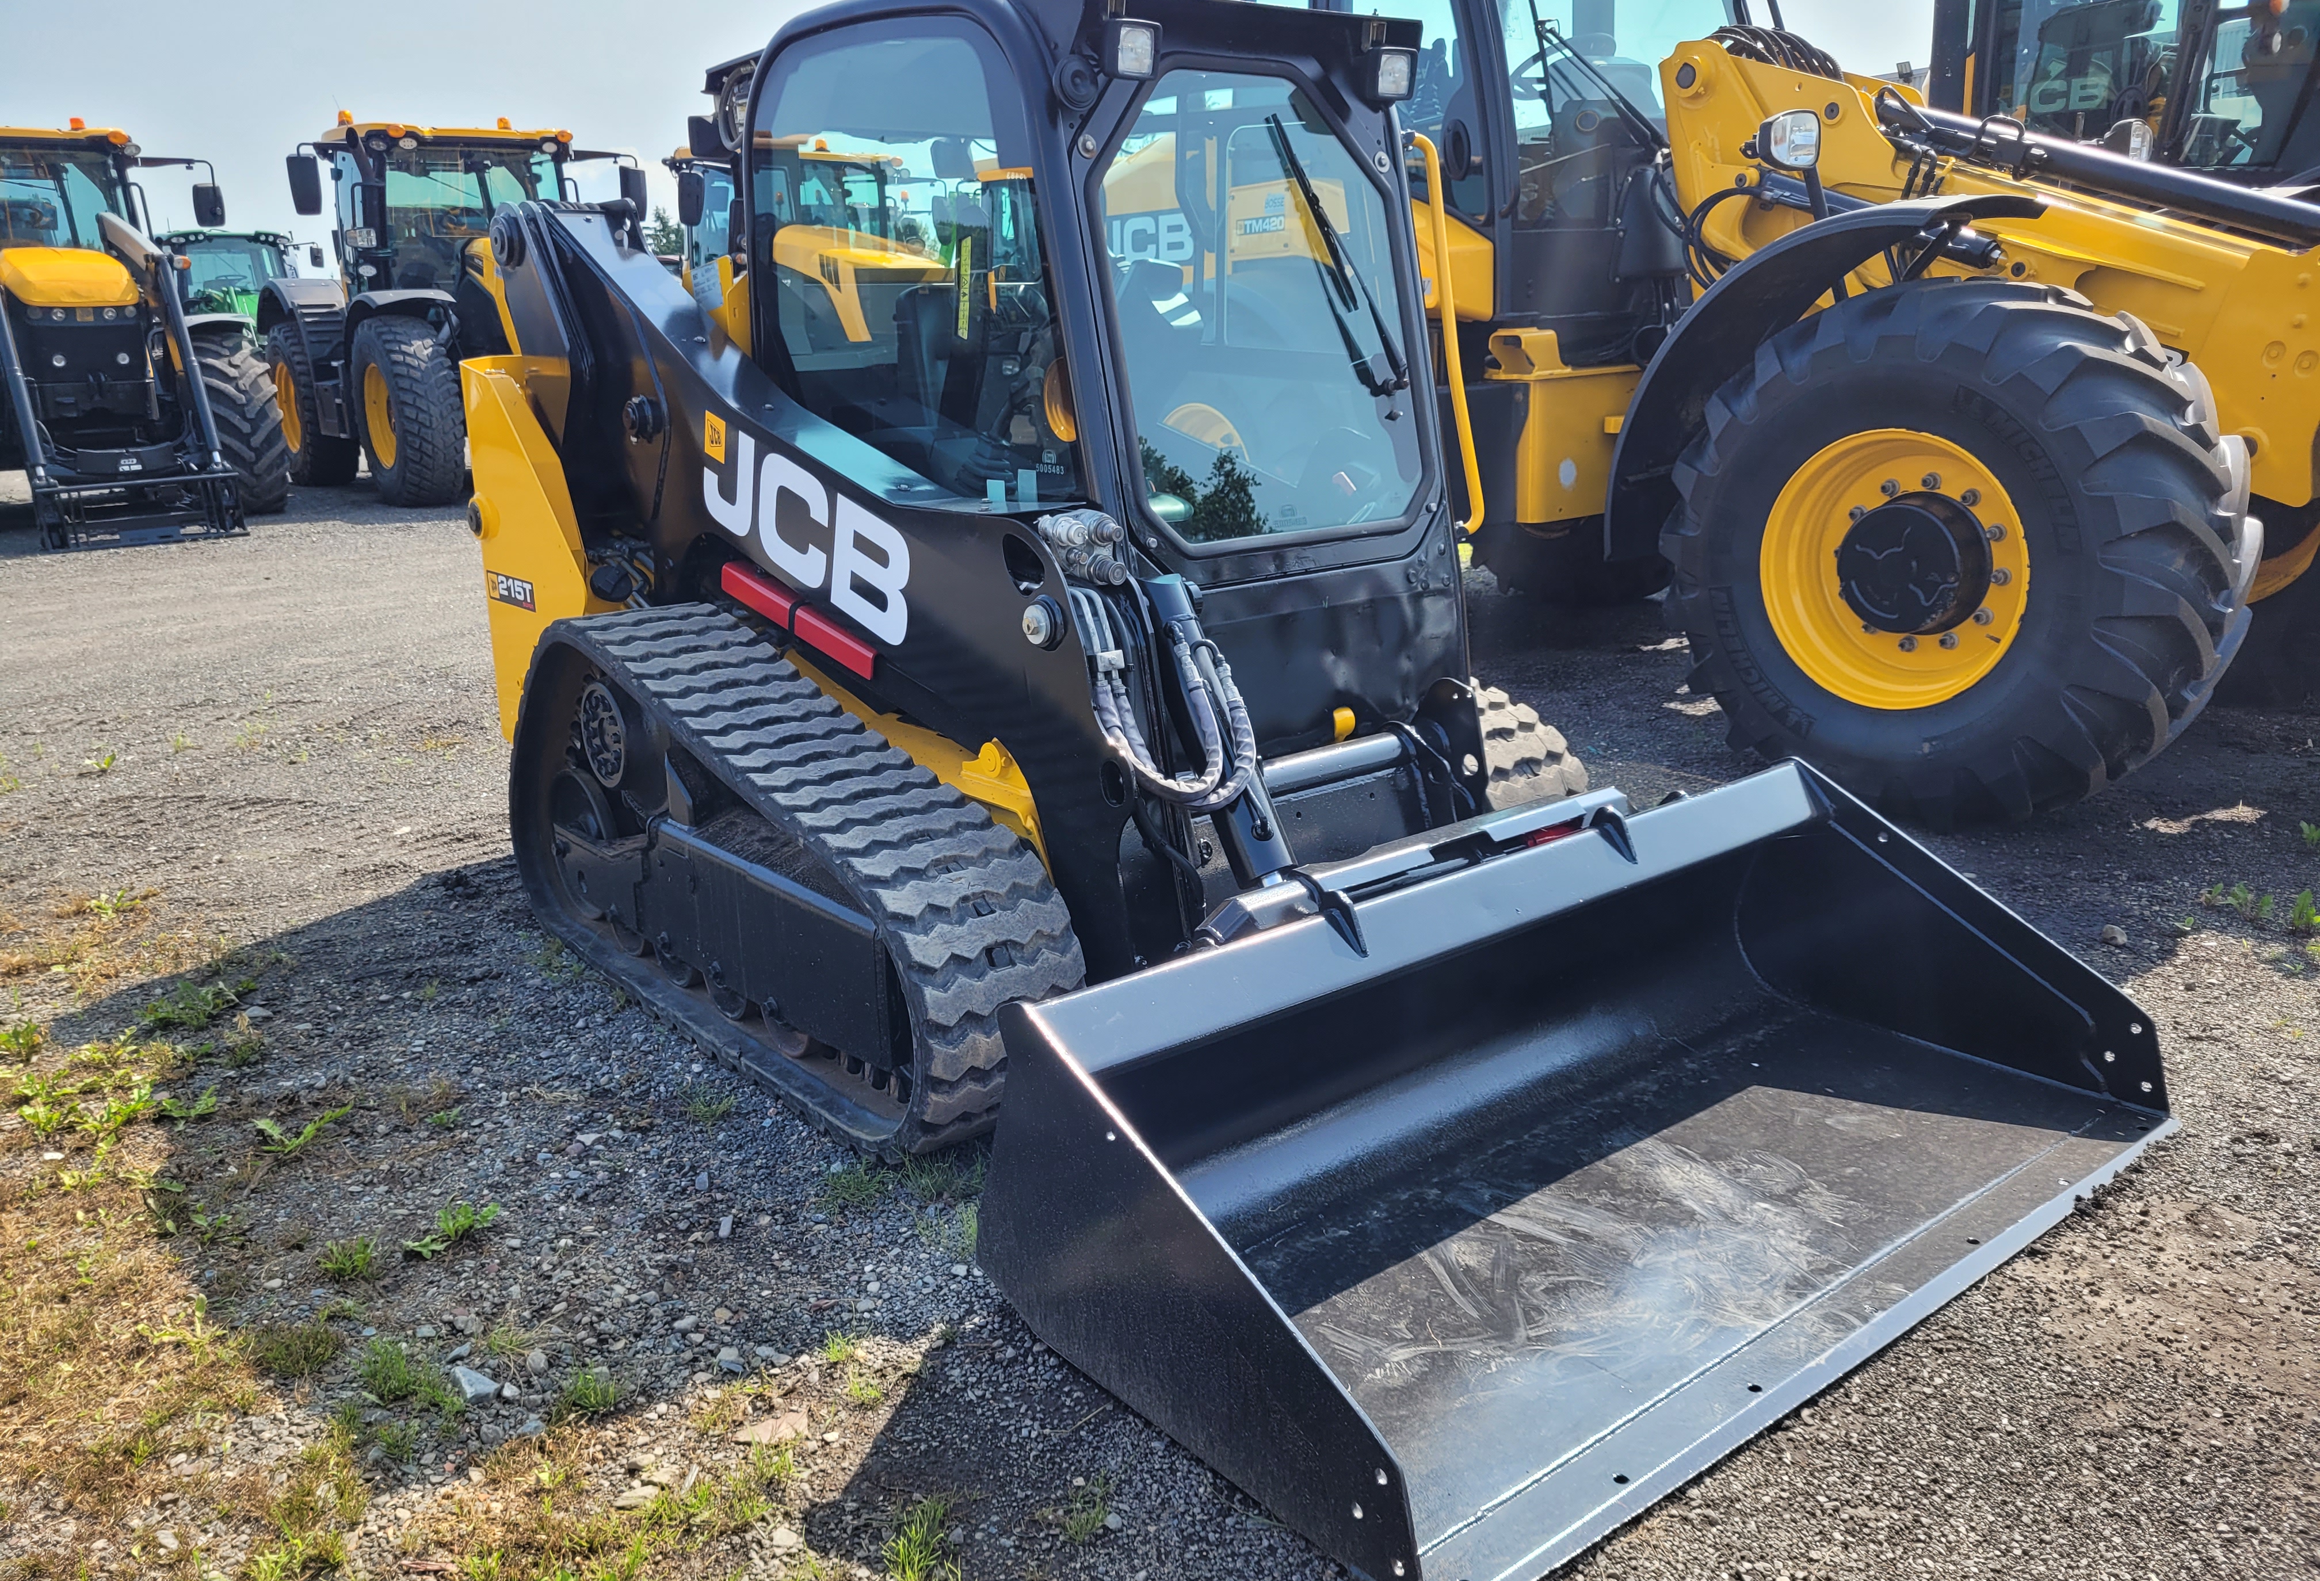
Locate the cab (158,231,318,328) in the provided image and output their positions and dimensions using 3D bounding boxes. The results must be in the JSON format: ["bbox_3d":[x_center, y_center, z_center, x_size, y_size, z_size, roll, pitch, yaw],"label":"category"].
[{"bbox_3d":[-14.868,-8.198,28.000,1.750,1.650,1.850,-13,19,-36],"label":"cab"}]

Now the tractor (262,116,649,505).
[{"bbox_3d":[-6.245,-4.321,15.598,2.600,3.150,5.100,-14,19,-38],"label":"tractor"}]

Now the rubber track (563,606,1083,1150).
[{"bbox_3d":[-0.821,0.074,3.499,0.329,0.826,1.922,-13,19,-36],"label":"rubber track"}]

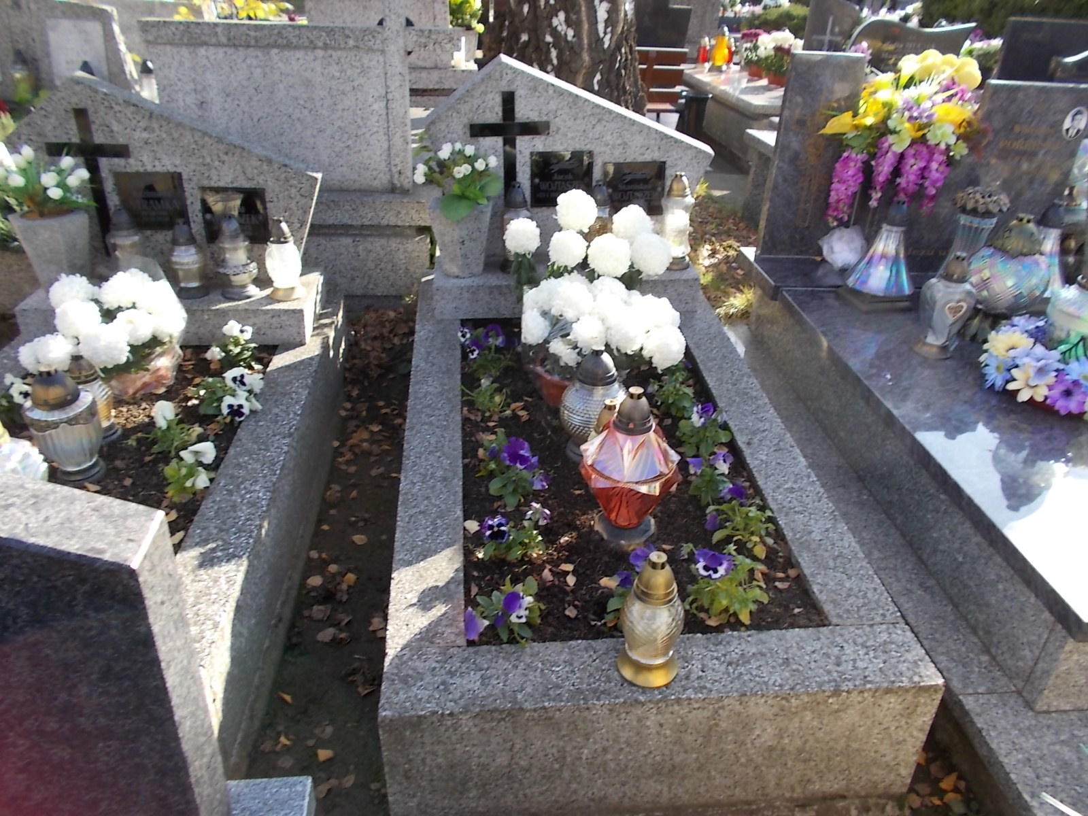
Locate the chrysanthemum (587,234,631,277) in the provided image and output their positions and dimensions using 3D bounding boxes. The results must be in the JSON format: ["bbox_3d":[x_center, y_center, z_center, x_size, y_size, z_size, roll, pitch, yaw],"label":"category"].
[{"bbox_3d":[0.180,-0.423,2.268,0.120,0.108,0.120,-2,32,-5],"label":"chrysanthemum"}]

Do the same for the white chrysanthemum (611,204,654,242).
[{"bbox_3d":[0.245,-0.510,2.276,0.116,0.104,0.116,-2,32,-5],"label":"white chrysanthemum"}]

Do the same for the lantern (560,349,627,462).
[{"bbox_3d":[0.125,-0.016,1.966,0.159,0.274,0.159,-2,32,-5],"label":"lantern"}]

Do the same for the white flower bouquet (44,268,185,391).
[{"bbox_3d":[-1.200,-0.217,2.326,0.369,0.350,0.340,-2,32,-5],"label":"white flower bouquet"}]

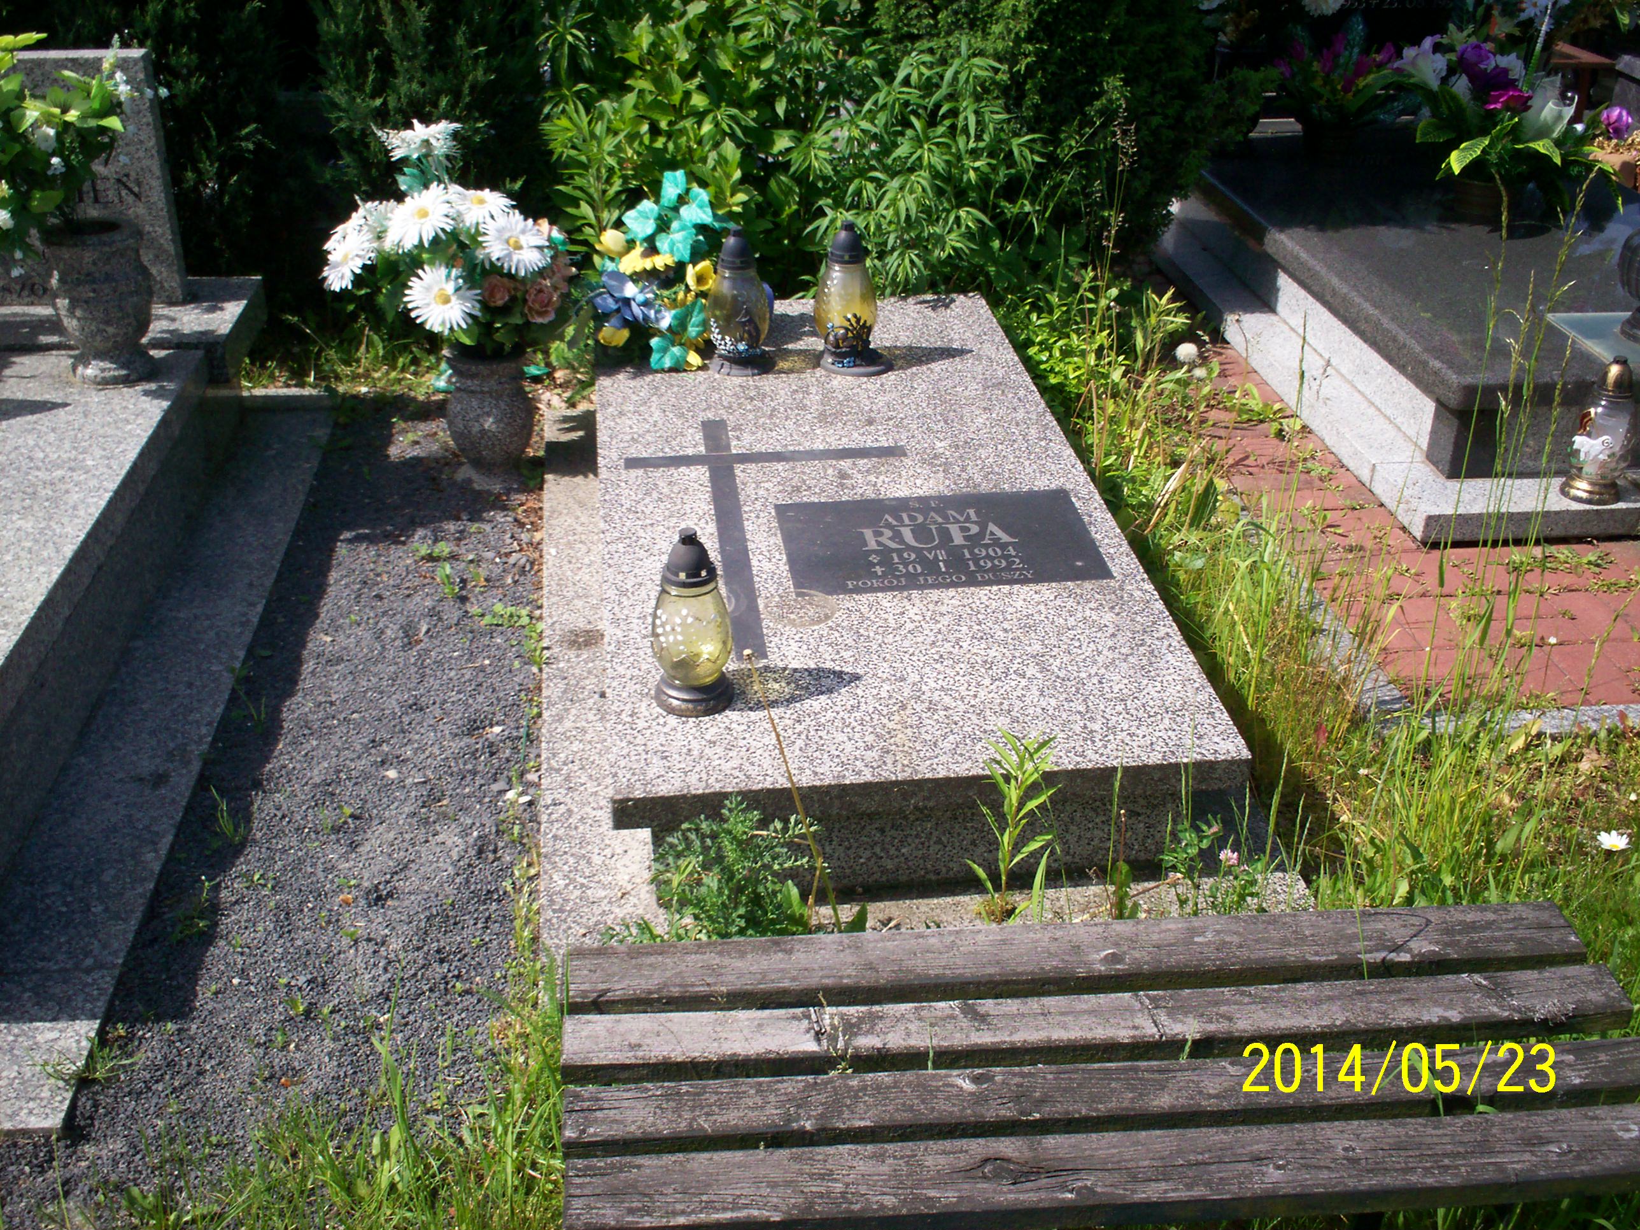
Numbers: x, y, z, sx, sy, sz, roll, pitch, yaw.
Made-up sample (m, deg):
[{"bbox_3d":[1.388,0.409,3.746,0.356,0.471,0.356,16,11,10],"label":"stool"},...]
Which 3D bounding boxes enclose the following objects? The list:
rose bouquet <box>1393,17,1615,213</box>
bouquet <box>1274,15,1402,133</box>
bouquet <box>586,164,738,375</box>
[{"bbox_3d":[1.777,-1.244,4.339,0.500,0.400,0.420,-3,30,-7],"label":"rose bouquet"},{"bbox_3d":[1.540,-1.562,4.970,0.360,0.330,0.320,-3,30,-7],"label":"bouquet"},{"bbox_3d":[-0.299,-0.668,3.224,0.300,0.340,0.250,-3,30,-7],"label":"bouquet"}]

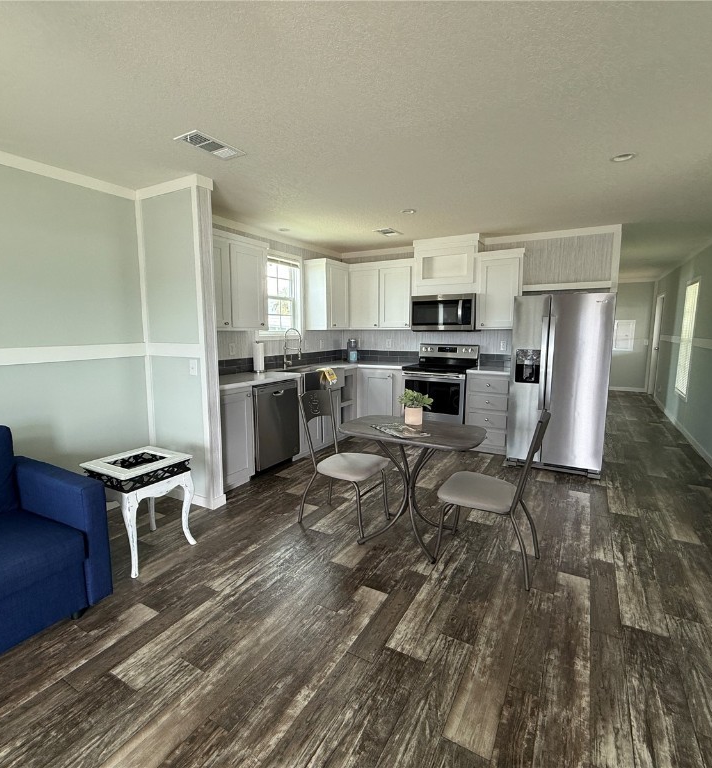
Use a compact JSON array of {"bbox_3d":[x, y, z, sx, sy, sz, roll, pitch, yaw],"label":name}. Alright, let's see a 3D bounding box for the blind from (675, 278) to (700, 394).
[{"bbox_3d":[4.506,-0.586,5.621,0.100,1.595,0.830,4,9,29],"label":"blind"}]

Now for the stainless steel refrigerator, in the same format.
[{"bbox_3d":[2.075,-0.018,4.239,0.835,1.700,0.860,4,9,29],"label":"stainless steel refrigerator"}]

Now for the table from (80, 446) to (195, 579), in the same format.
[{"bbox_3d":[-1.339,0.768,2.601,0.465,0.590,0.470,4,9,29],"label":"table"}]

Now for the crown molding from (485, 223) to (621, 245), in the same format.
[{"bbox_3d":[2.161,-1.672,4.666,1.382,0.083,0.028,4,8,29],"label":"crown molding"}]

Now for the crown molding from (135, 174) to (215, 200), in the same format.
[{"bbox_3d":[-1.386,-1.456,3.132,0.694,0.083,0.151,4,8,29],"label":"crown molding"}]

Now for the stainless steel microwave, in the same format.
[{"bbox_3d":[1.115,-0.874,5.077,0.759,0.397,0.399,4,8,29],"label":"stainless steel microwave"}]

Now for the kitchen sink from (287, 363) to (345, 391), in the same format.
[{"bbox_3d":[-0.534,-0.045,4.737,0.478,0.227,0.797,4,8,29],"label":"kitchen sink"}]

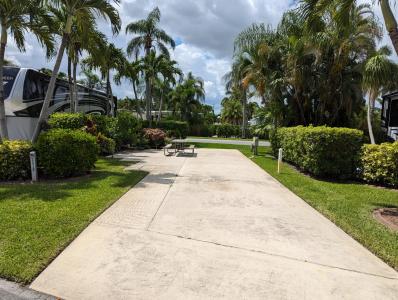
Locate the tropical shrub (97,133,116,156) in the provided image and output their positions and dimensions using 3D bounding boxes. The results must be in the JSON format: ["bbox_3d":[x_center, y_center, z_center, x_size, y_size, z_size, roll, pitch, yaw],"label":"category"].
[{"bbox_3d":[-4.567,-0.307,13.535,0.950,1.150,0.900,0,6,0],"label":"tropical shrub"}]

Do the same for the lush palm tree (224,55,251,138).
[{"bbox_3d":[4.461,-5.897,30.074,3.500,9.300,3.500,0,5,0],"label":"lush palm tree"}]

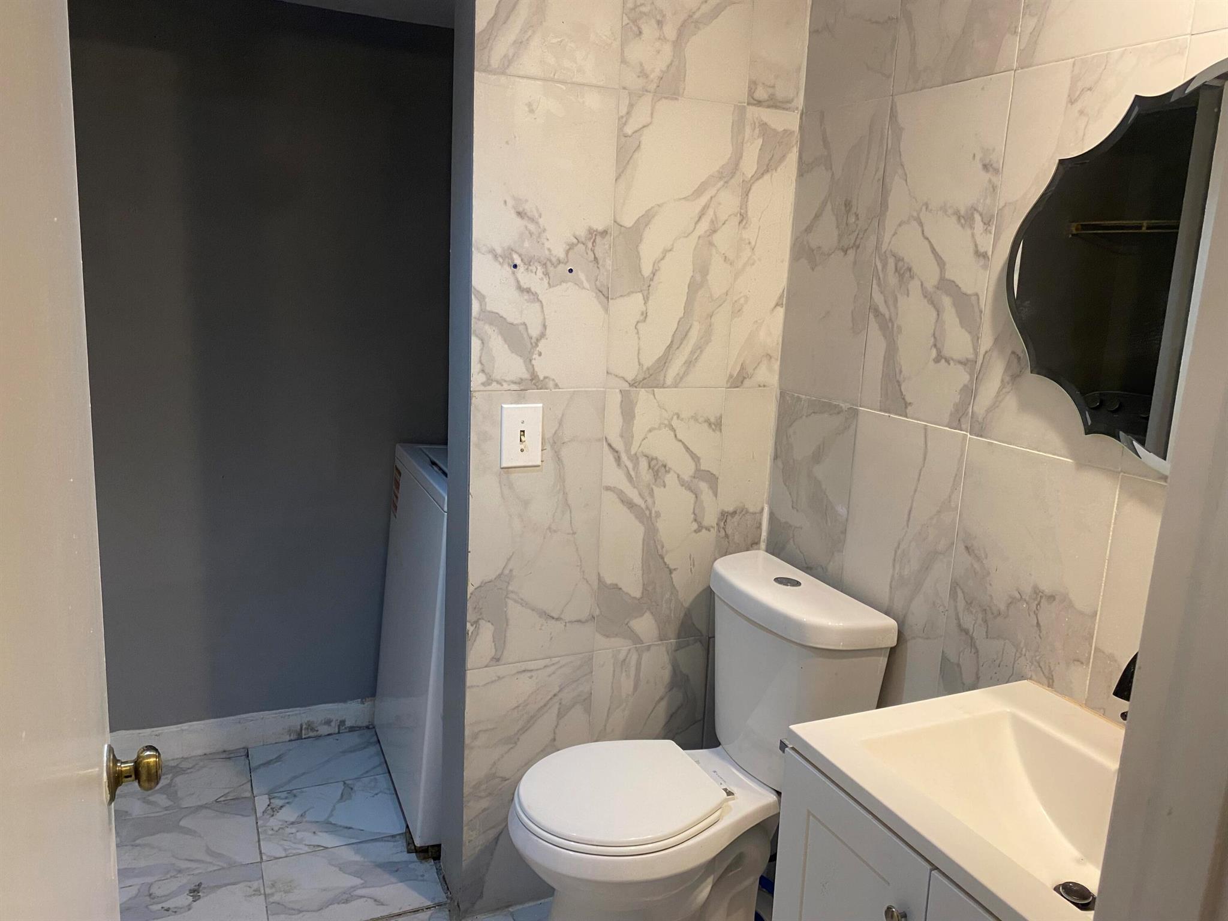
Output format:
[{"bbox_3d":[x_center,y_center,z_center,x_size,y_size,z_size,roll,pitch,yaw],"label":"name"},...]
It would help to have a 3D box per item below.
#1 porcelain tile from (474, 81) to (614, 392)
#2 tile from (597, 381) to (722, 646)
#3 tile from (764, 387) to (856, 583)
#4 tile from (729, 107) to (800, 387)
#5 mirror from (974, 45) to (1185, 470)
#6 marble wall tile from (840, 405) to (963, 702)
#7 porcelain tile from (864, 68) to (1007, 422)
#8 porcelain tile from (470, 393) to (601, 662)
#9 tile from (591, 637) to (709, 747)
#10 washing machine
[{"bbox_3d":[-0.143,-0.447,1.873,0.298,0.610,0.015,-3,13,-24],"label":"porcelain tile"},{"bbox_3d":[0.103,0.135,2.120,0.301,0.610,0.015,-3,13,-24],"label":"tile"},{"bbox_3d":[0.441,0.161,2.107,0.015,0.610,0.295,-3,13,-24],"label":"tile"},{"bbox_3d":[0.333,-0.471,2.086,0.143,0.610,0.015,-3,13,-24],"label":"tile"},{"bbox_3d":[0.713,-0.311,1.446,0.015,0.610,0.300,-3,13,-24],"label":"mirror"},{"bbox_3d":[0.563,0.223,1.840,0.015,0.610,0.304,-3,13,-24],"label":"marble wall tile"},{"bbox_3d":[0.590,-0.373,1.715,0.015,0.610,0.304,-3,13,-24],"label":"porcelain tile"},{"bbox_3d":[-0.170,0.149,1.998,0.298,0.610,0.015,-3,13,-24],"label":"porcelain tile"},{"bbox_3d":[0.077,0.727,2.245,0.301,0.600,0.015,-3,13,-24],"label":"tile"},{"bbox_3d":[-0.283,0.430,2.632,0.660,0.990,0.650,-3,13,-24],"label":"washing machine"}]

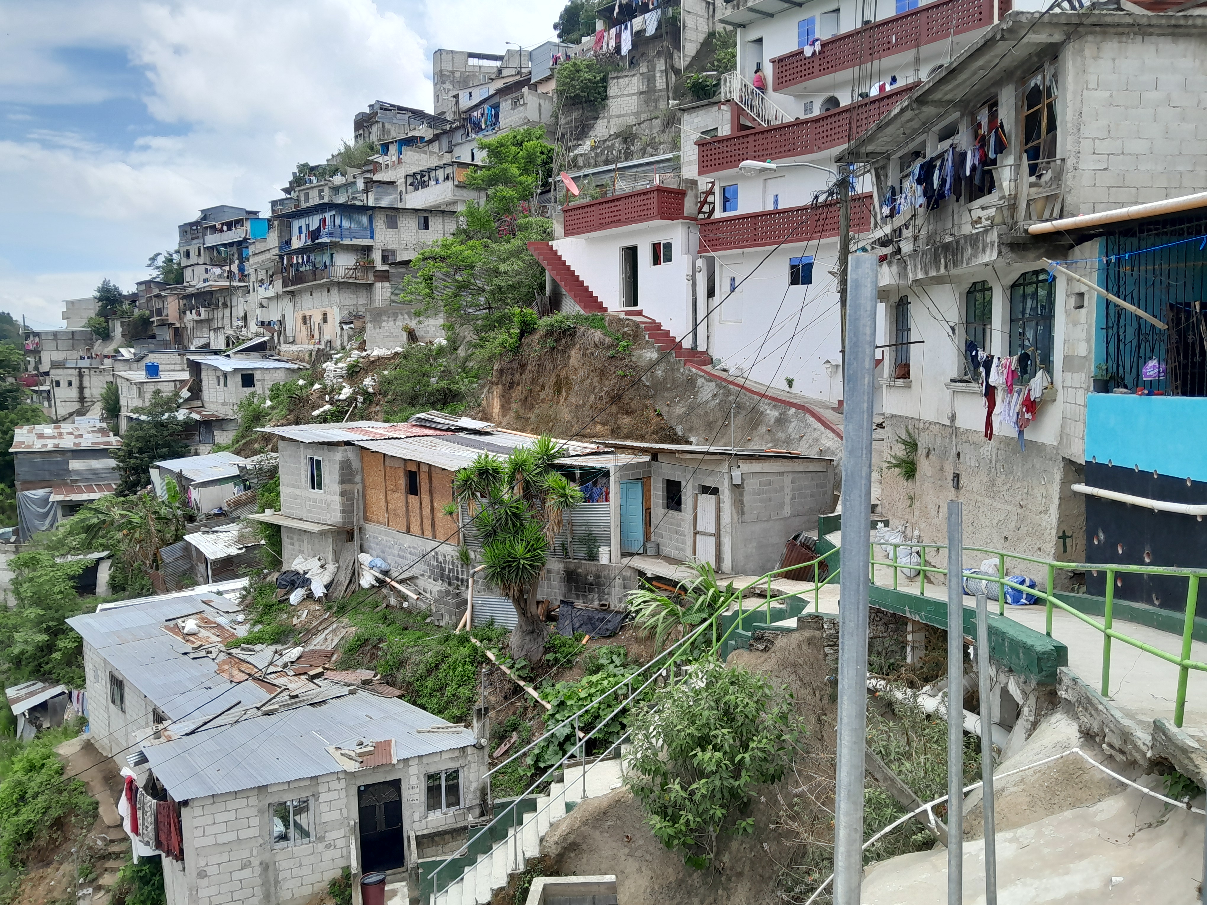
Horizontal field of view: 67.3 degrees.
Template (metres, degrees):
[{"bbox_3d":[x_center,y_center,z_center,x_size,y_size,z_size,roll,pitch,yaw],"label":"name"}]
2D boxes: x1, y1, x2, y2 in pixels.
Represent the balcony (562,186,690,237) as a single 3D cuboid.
[{"bbox_3d":[0.590,-8.175,31.330,1.300,1.100,5.300,-5,7,-39],"label":"balcony"}]

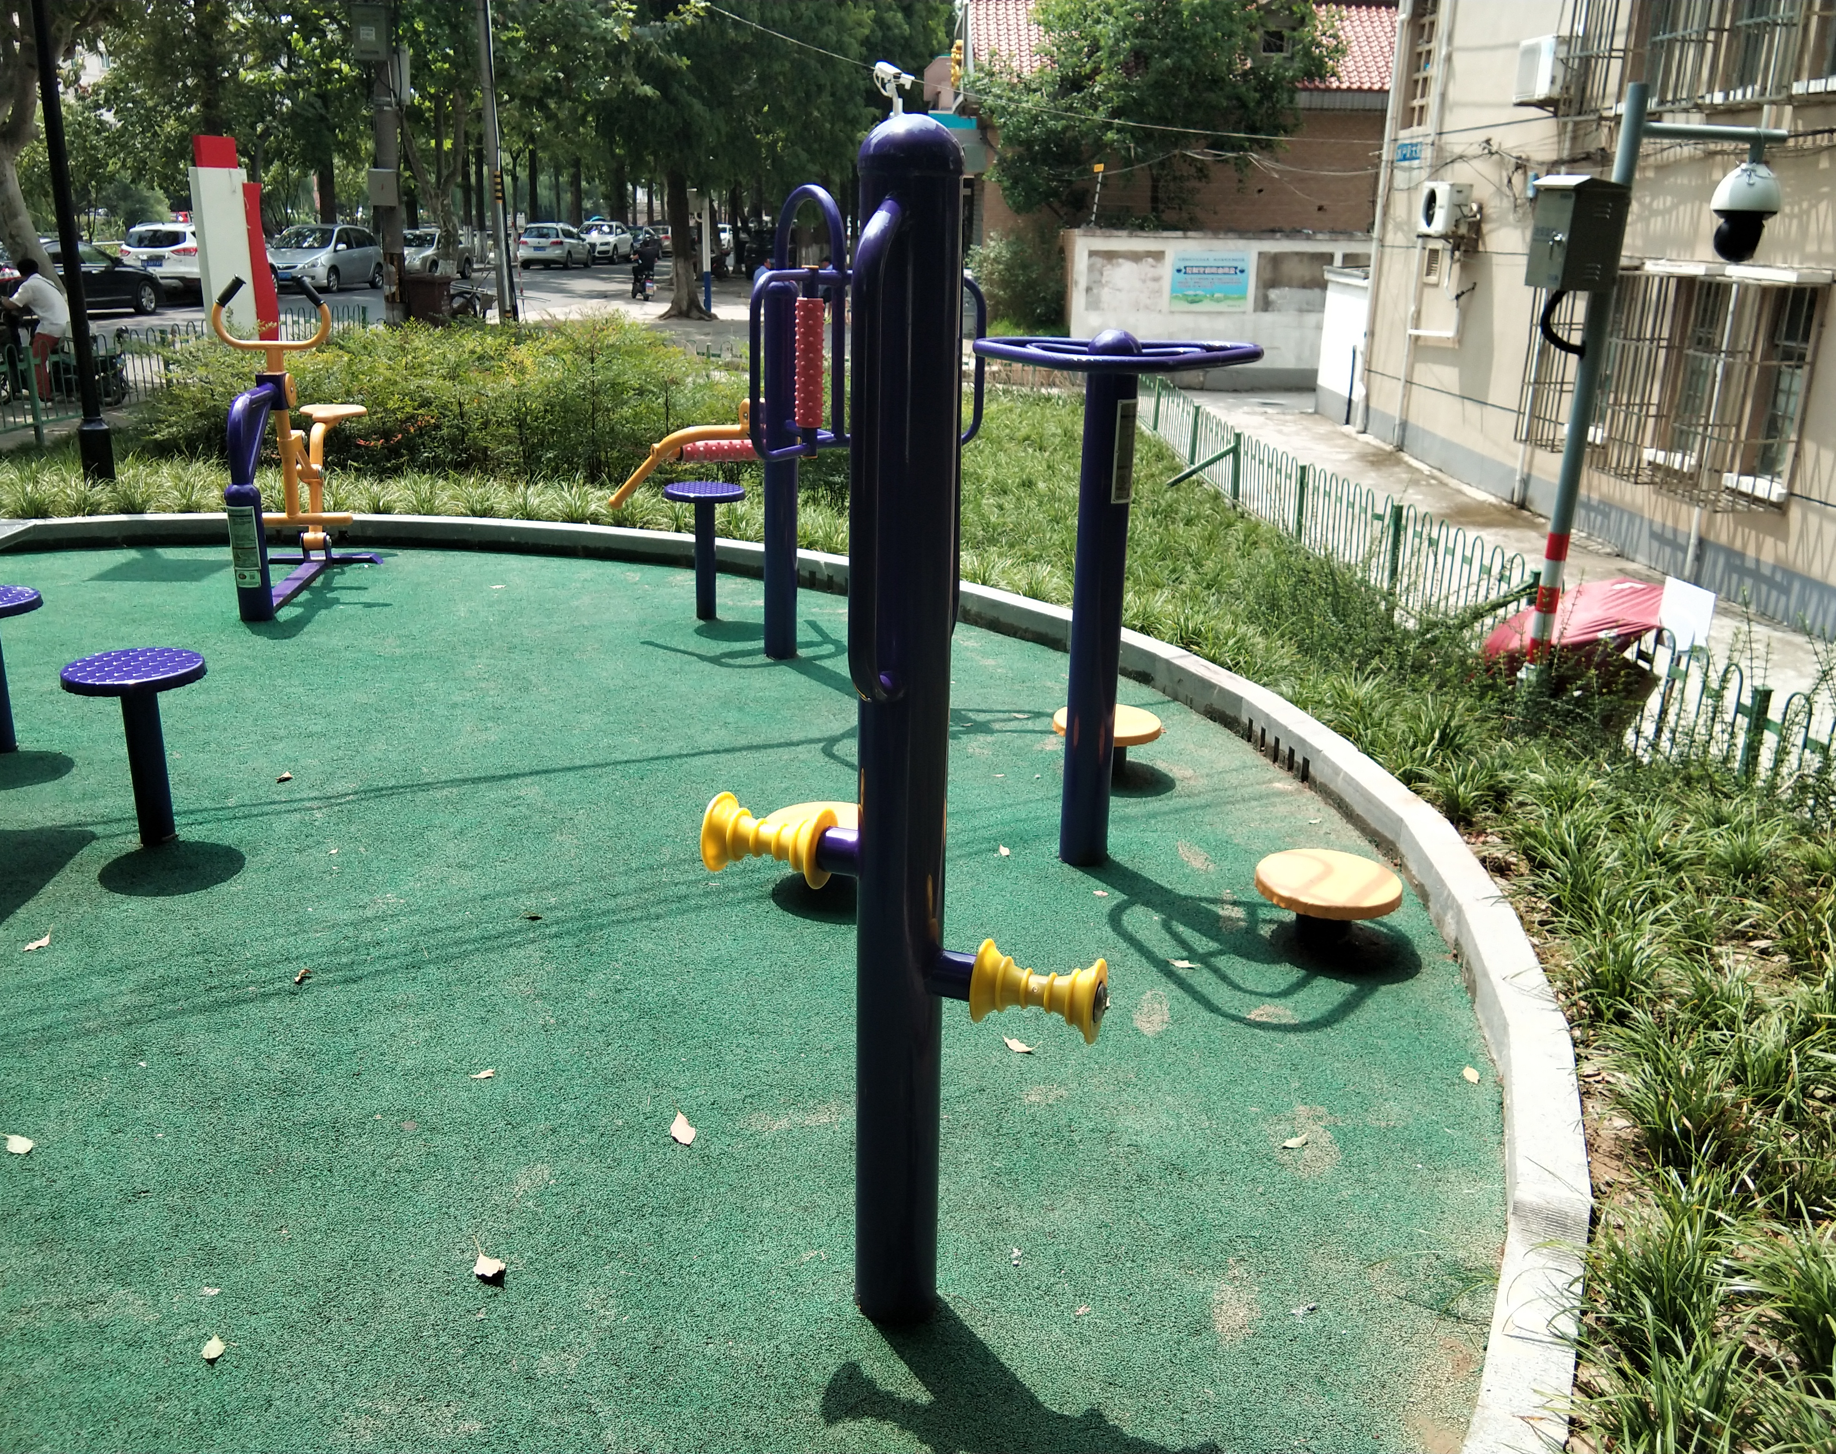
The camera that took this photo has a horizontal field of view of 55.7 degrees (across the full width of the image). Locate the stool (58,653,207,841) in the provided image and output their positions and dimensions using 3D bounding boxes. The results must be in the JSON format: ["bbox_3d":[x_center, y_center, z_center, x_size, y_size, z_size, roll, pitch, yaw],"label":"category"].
[{"bbox_3d":[-1.829,0.066,4.125,0.310,0.440,0.310,1,17,0],"label":"stool"}]

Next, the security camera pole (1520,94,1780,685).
[{"bbox_3d":[2.898,-1.345,7.125,0.950,2.420,0.340,0,17,-12],"label":"security camera pole"}]

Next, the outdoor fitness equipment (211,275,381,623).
[{"bbox_3d":[-2.527,-1.211,7.007,0.510,1.240,1.450,0,17,-5],"label":"outdoor fitness equipment"}]

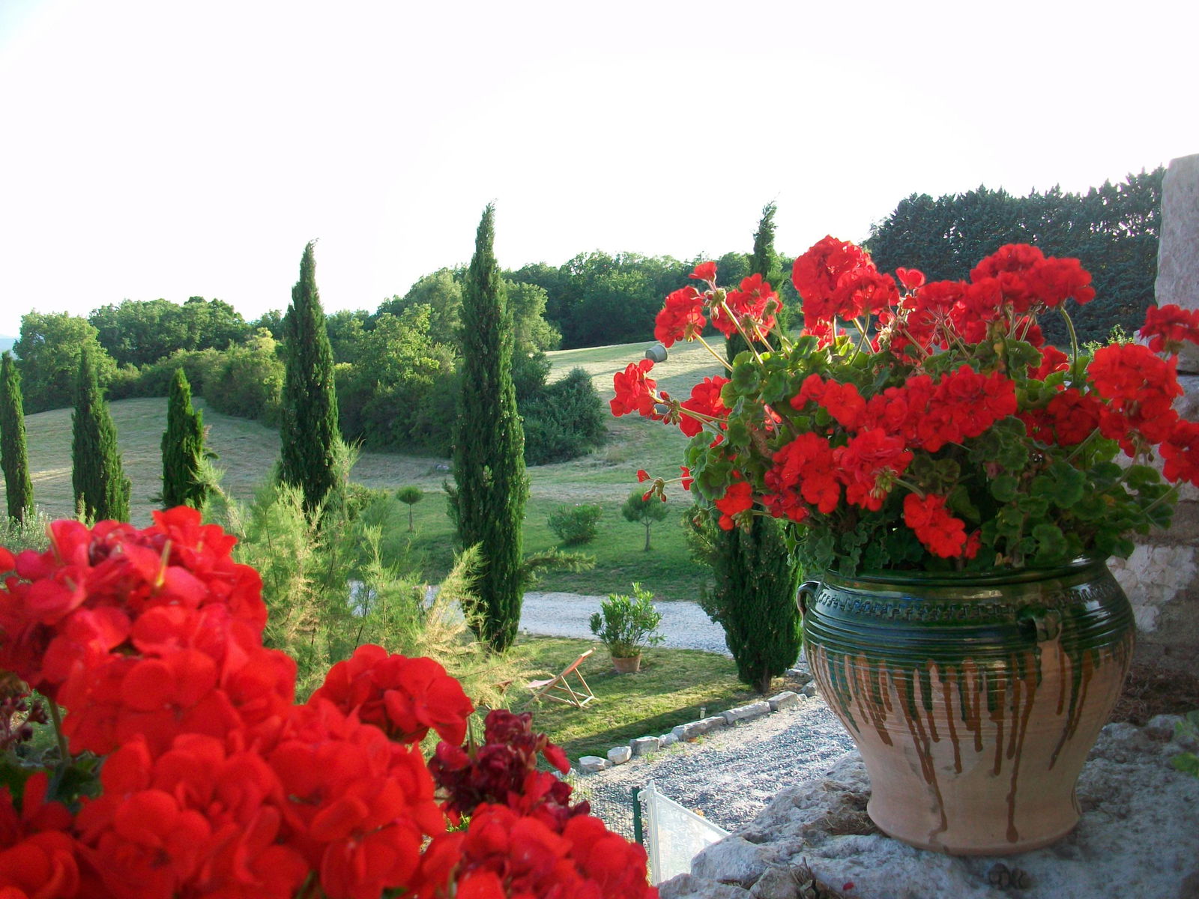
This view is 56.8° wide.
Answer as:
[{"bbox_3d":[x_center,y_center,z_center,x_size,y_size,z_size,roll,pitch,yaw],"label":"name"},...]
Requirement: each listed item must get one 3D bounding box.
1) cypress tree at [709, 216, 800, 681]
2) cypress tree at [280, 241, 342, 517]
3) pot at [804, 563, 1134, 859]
[{"bbox_3d":[2.880,0.051,19.958,1.636,8.820,1.636,0,5,0],"label":"cypress tree"},{"bbox_3d":[-9.427,-2.077,35.992,1.947,9.265,1.947,0,5,0],"label":"cypress tree"},{"bbox_3d":[0.431,0.285,1.297,0.390,0.303,0.385,0,5,0],"label":"pot"}]

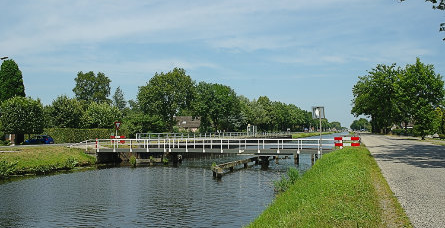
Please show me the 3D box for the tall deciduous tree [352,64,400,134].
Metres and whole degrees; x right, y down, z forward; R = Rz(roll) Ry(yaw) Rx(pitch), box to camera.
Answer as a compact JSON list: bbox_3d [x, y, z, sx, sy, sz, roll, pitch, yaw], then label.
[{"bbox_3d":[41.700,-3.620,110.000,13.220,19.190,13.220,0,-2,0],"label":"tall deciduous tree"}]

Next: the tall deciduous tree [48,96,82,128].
[{"bbox_3d":[-24.570,0.780,64.000,5.650,7.370,5.650,0,-2,0],"label":"tall deciduous tree"}]

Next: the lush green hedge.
[{"bbox_3d":[-20.800,3.400,65.000,1.600,2.150,21.300,-1,-2,19],"label":"lush green hedge"}]

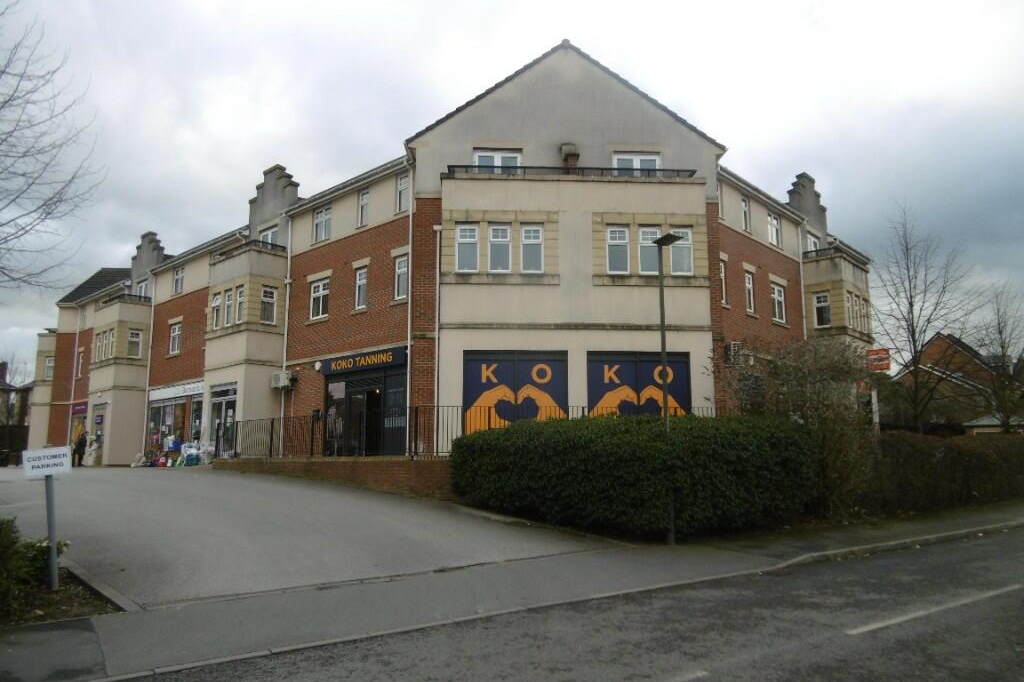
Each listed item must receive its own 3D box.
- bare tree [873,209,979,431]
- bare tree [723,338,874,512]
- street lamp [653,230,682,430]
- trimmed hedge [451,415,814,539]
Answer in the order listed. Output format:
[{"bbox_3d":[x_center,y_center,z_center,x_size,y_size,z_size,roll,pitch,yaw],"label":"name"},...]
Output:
[{"bbox_3d":[12.750,-0.029,22.254,3.500,8.600,3.400,0,-9,0],"label":"bare tree"},{"bbox_3d":[6.457,1.869,16.200,3.300,3.950,3.000,0,-9,0],"label":"bare tree"},{"bbox_3d":[2.725,0.761,11.706,0.320,5.100,0.620,5,-10,-32],"label":"street lamp"},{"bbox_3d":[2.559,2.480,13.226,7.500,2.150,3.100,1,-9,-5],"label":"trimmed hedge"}]

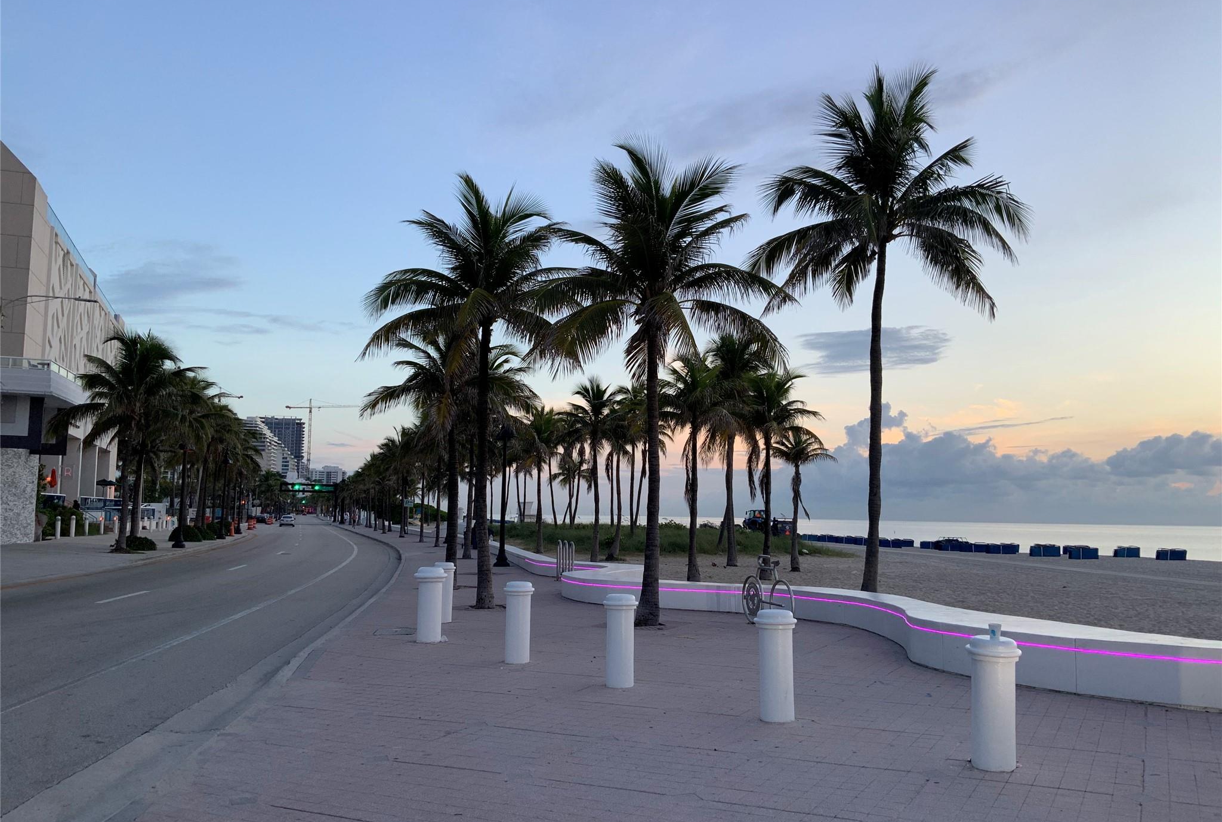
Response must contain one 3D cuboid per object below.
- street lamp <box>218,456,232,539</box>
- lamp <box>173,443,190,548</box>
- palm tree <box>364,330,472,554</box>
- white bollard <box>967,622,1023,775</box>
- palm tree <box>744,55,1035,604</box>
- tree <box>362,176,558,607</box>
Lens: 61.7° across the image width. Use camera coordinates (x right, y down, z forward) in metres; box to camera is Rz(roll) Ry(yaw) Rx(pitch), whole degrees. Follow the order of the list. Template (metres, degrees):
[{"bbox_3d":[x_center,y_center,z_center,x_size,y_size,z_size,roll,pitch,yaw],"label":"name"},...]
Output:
[{"bbox_3d":[-21.448,4.755,56.706,0.650,4.596,0.650,1,-6,0],"label":"street lamp"},{"bbox_3d":[-18.253,3.511,43.636,0.620,4.600,0.620,1,-6,0],"label":"lamp"},{"bbox_3d":[-3.763,1.065,23.586,4.233,5.887,4.233,1,-6,0],"label":"palm tree"},{"bbox_3d":[2.639,1.987,7.084,0.350,0.932,0.350,1,-6,0],"label":"white bollard"},{"bbox_3d":[5.376,-1.714,19.748,5.480,10.300,5.480,1,-6,0],"label":"palm tree"},{"bbox_3d":[-2.751,-0.470,18.991,3.830,8.020,3.830,1,-6,0],"label":"tree"}]

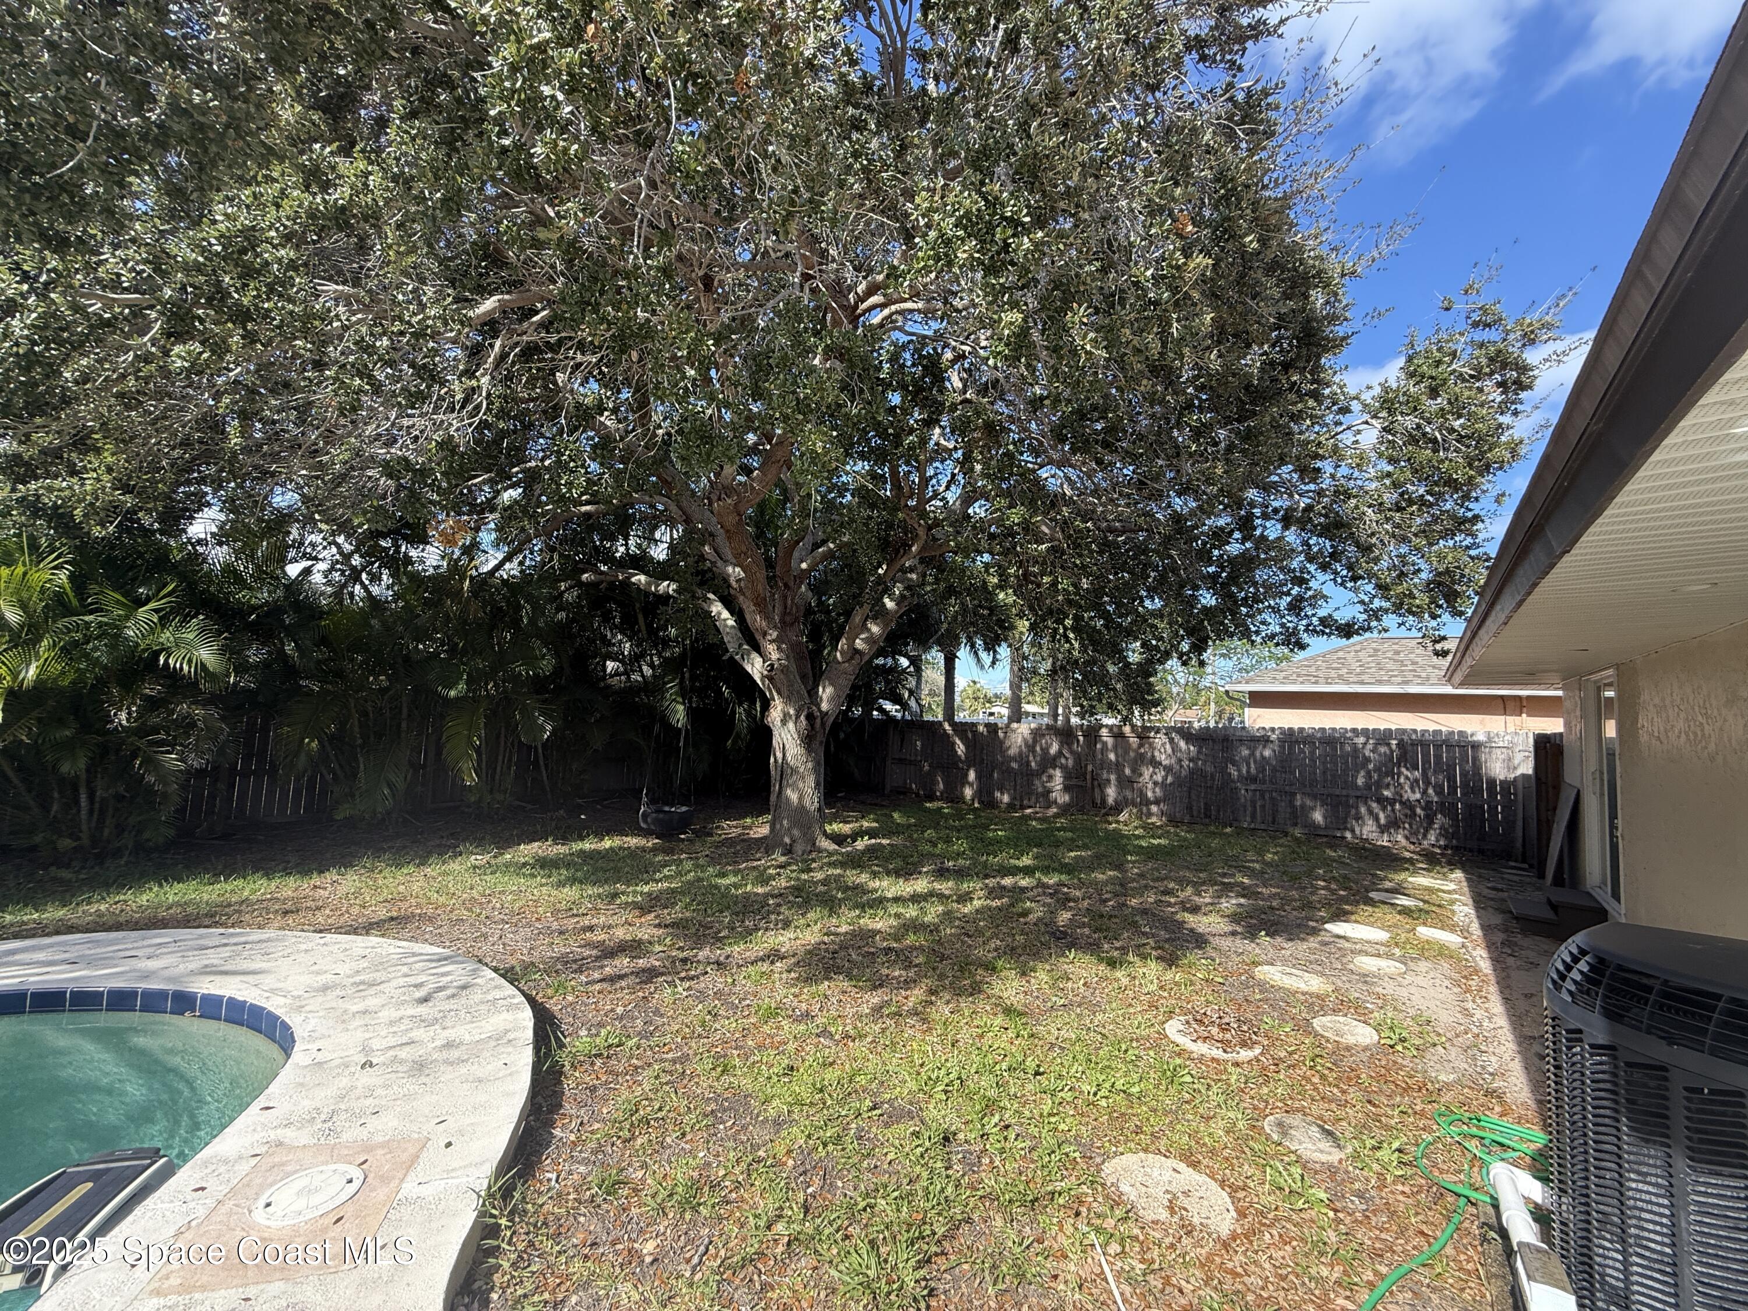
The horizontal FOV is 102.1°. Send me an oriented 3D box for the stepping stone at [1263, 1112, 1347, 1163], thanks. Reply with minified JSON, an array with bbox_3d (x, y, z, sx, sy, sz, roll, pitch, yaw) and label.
[{"bbox_3d":[1.690,1.907,2.758,0.300,0.055,0.300,3,-4,0],"label":"stepping stone"}]

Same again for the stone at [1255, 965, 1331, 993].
[{"bbox_3d":[2.668,2.088,4.504,0.430,0.055,0.430,3,-4,0],"label":"stone"}]

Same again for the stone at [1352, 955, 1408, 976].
[{"bbox_3d":[3.462,2.152,4.838,0.315,0.055,0.315,3,-4,0],"label":"stone"}]

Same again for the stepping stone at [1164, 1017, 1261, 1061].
[{"bbox_3d":[1.728,1.973,3.604,0.440,0.055,0.440,3,-4,0],"label":"stepping stone"}]

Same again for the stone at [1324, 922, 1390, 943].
[{"bbox_3d":[3.862,2.234,5.653,0.440,0.055,0.440,3,-4,0],"label":"stone"}]

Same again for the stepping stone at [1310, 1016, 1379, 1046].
[{"bbox_3d":[2.513,2.024,3.760,0.310,0.055,0.310,3,-4,0],"label":"stepping stone"}]

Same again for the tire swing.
[{"bbox_3d":[-2.344,1.022,8.200,0.650,2.120,0.650,3,-4,0],"label":"tire swing"}]

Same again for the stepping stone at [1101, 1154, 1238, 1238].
[{"bbox_3d":[0.995,1.845,2.390,0.430,0.055,0.430,3,-4,0],"label":"stepping stone"}]

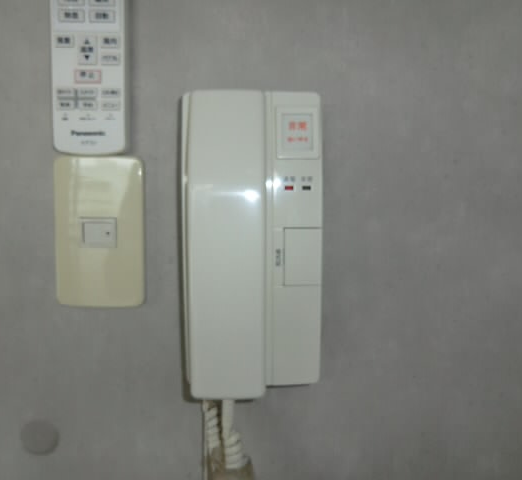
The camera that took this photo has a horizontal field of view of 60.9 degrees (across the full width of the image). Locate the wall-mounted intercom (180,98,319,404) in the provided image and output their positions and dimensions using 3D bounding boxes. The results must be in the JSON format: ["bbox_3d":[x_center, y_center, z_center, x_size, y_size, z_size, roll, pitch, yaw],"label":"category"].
[{"bbox_3d":[-0.008,0.002,0.323,0.105,0.215,0.058,0,3,0],"label":"wall-mounted intercom"}]

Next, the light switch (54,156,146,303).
[{"bbox_3d":[-0.127,-0.006,0.347,0.070,0.120,0.010,0,3,0],"label":"light switch"}]

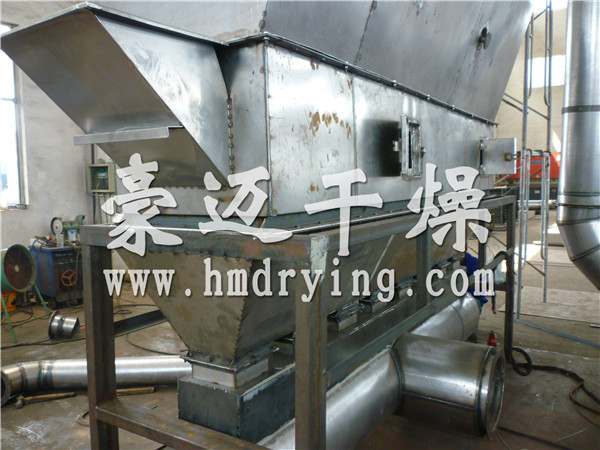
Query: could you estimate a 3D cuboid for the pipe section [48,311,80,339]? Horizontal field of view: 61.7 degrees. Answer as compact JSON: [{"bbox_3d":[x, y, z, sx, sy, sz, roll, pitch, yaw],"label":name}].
[{"bbox_3d":[-2.377,1.027,5.091,0.219,0.294,0.294,11,5,-4],"label":"pipe section"}]

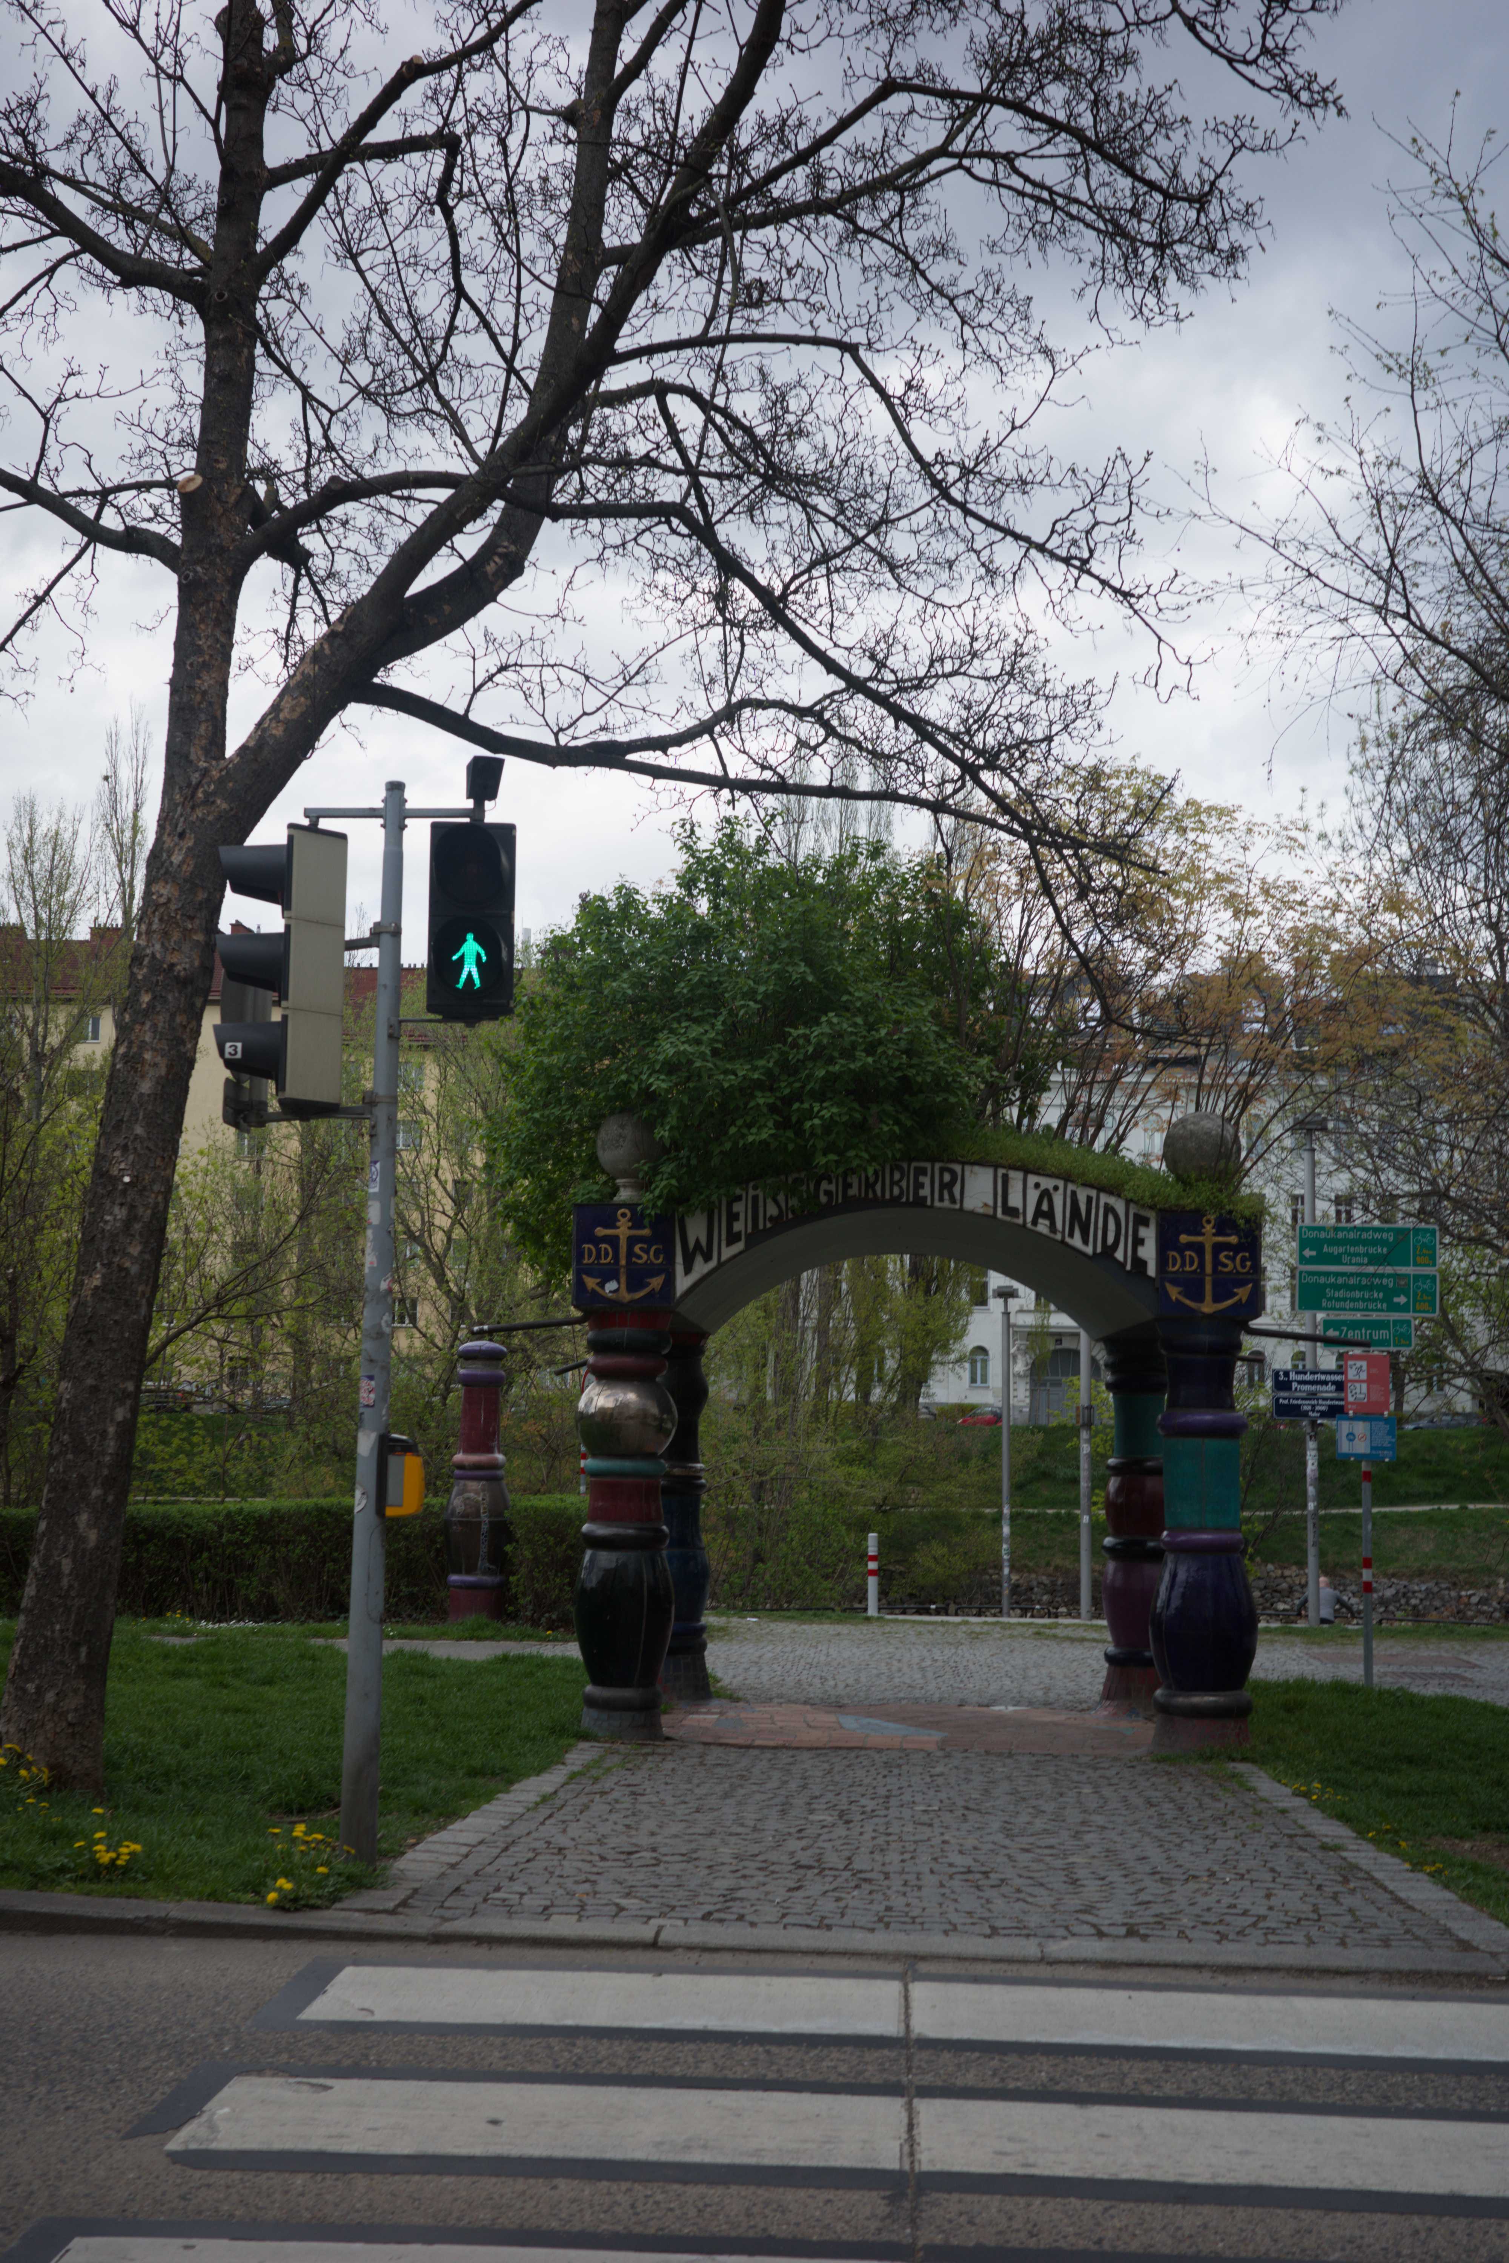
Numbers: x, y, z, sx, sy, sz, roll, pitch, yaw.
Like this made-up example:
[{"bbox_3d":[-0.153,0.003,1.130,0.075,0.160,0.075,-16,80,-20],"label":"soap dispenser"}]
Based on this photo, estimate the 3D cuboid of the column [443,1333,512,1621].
[{"bbox_3d":[-2.153,2.734,19.725,0.500,2.195,0.500,1,-7,0],"label":"column"}]

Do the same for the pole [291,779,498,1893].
[{"bbox_3d":[-1.096,0.519,7.330,0.560,3.160,0.130,1,-7,-1],"label":"pole"}]

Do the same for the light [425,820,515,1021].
[{"bbox_3d":[-0.830,-0.617,7.373,0.245,0.550,0.320,1,-7,-2],"label":"light"}]

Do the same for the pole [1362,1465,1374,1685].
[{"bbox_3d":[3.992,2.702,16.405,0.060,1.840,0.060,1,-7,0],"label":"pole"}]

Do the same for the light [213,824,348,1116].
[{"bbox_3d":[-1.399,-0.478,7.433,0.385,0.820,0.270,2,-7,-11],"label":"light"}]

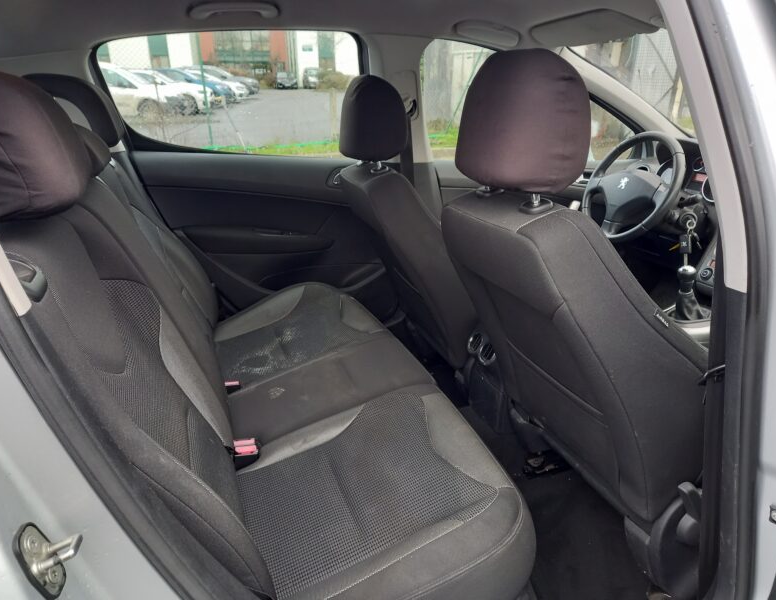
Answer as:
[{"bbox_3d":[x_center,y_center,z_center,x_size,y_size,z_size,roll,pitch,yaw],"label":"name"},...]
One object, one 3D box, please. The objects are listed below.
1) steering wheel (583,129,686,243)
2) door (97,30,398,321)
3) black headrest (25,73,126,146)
[{"bbox_3d":[0.794,-0.359,1.878,0.100,0.385,0.385,18,13,-26],"label":"steering wheel"},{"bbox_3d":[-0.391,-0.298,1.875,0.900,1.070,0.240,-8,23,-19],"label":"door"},{"bbox_3d":[-0.682,-0.417,1.269,0.170,0.165,0.270,-8,23,-19],"label":"black headrest"}]

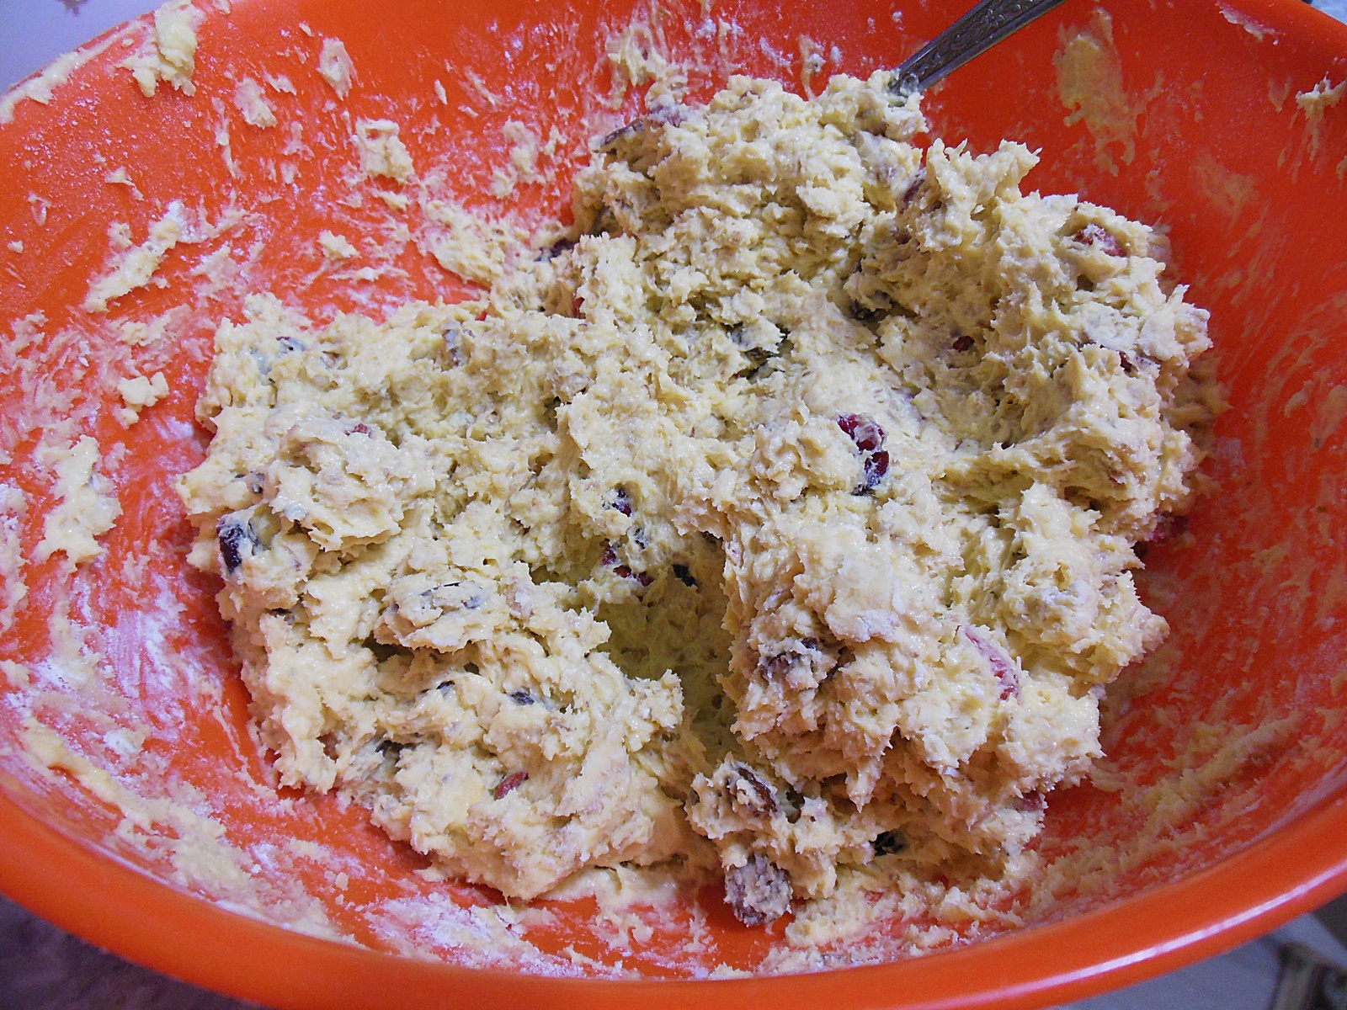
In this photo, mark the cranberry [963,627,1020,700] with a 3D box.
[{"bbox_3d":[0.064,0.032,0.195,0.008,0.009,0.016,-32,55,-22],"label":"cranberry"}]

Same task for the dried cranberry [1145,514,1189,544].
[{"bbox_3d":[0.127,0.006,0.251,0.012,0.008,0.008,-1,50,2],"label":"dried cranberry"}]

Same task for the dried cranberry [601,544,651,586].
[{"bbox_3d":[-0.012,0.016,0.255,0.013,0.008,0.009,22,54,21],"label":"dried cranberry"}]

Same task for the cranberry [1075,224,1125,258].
[{"bbox_3d":[0.128,-0.080,0.292,0.014,0.008,0.009,18,53,18],"label":"cranberry"}]

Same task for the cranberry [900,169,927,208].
[{"bbox_3d":[0.078,-0.102,0.315,0.007,0.009,0.011,22,54,21],"label":"cranberry"}]

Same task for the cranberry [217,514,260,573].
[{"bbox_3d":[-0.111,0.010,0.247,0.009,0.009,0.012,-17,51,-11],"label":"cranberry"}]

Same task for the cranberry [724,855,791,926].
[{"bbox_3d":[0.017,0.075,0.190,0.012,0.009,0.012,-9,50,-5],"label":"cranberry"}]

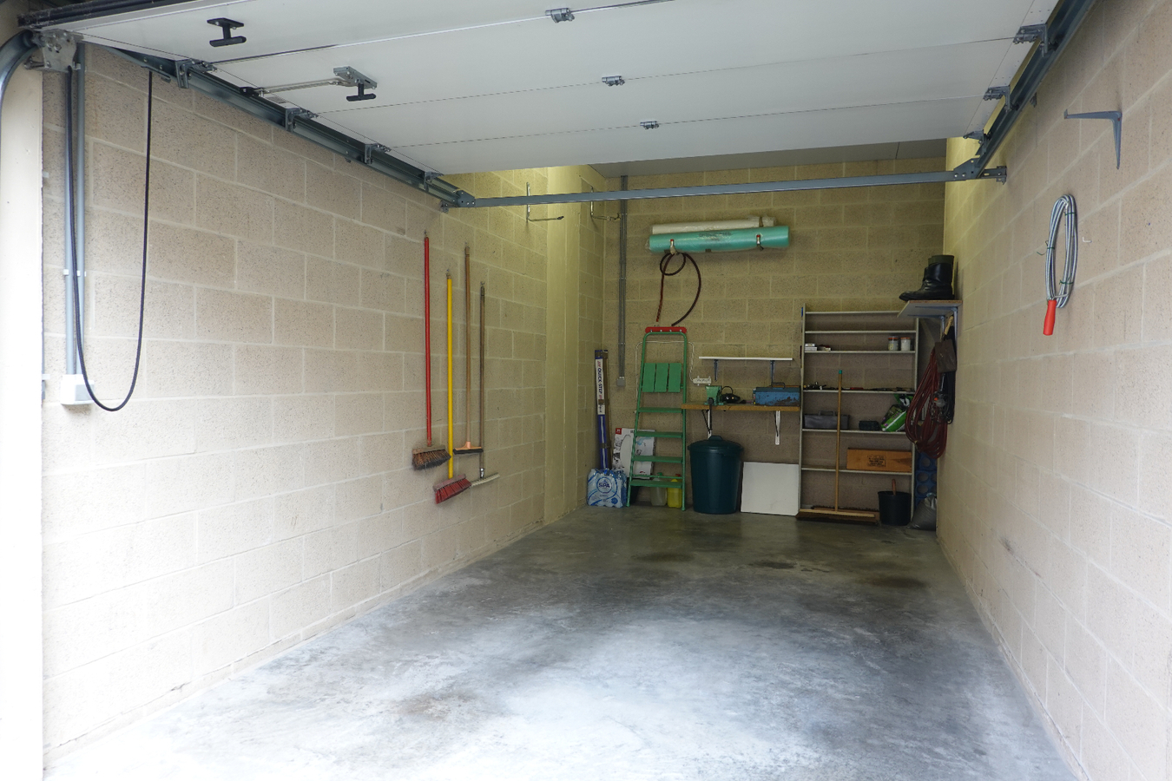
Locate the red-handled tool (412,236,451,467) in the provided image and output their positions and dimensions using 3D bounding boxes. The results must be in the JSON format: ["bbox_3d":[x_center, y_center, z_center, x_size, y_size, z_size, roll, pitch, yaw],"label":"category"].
[{"bbox_3d":[-0.830,-0.204,4.273,0.080,1.250,0.385,1,1,18],"label":"red-handled tool"}]

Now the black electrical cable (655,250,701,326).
[{"bbox_3d":[0.841,-0.916,7.088,0.425,0.690,0.100,1,1,18],"label":"black electrical cable"}]

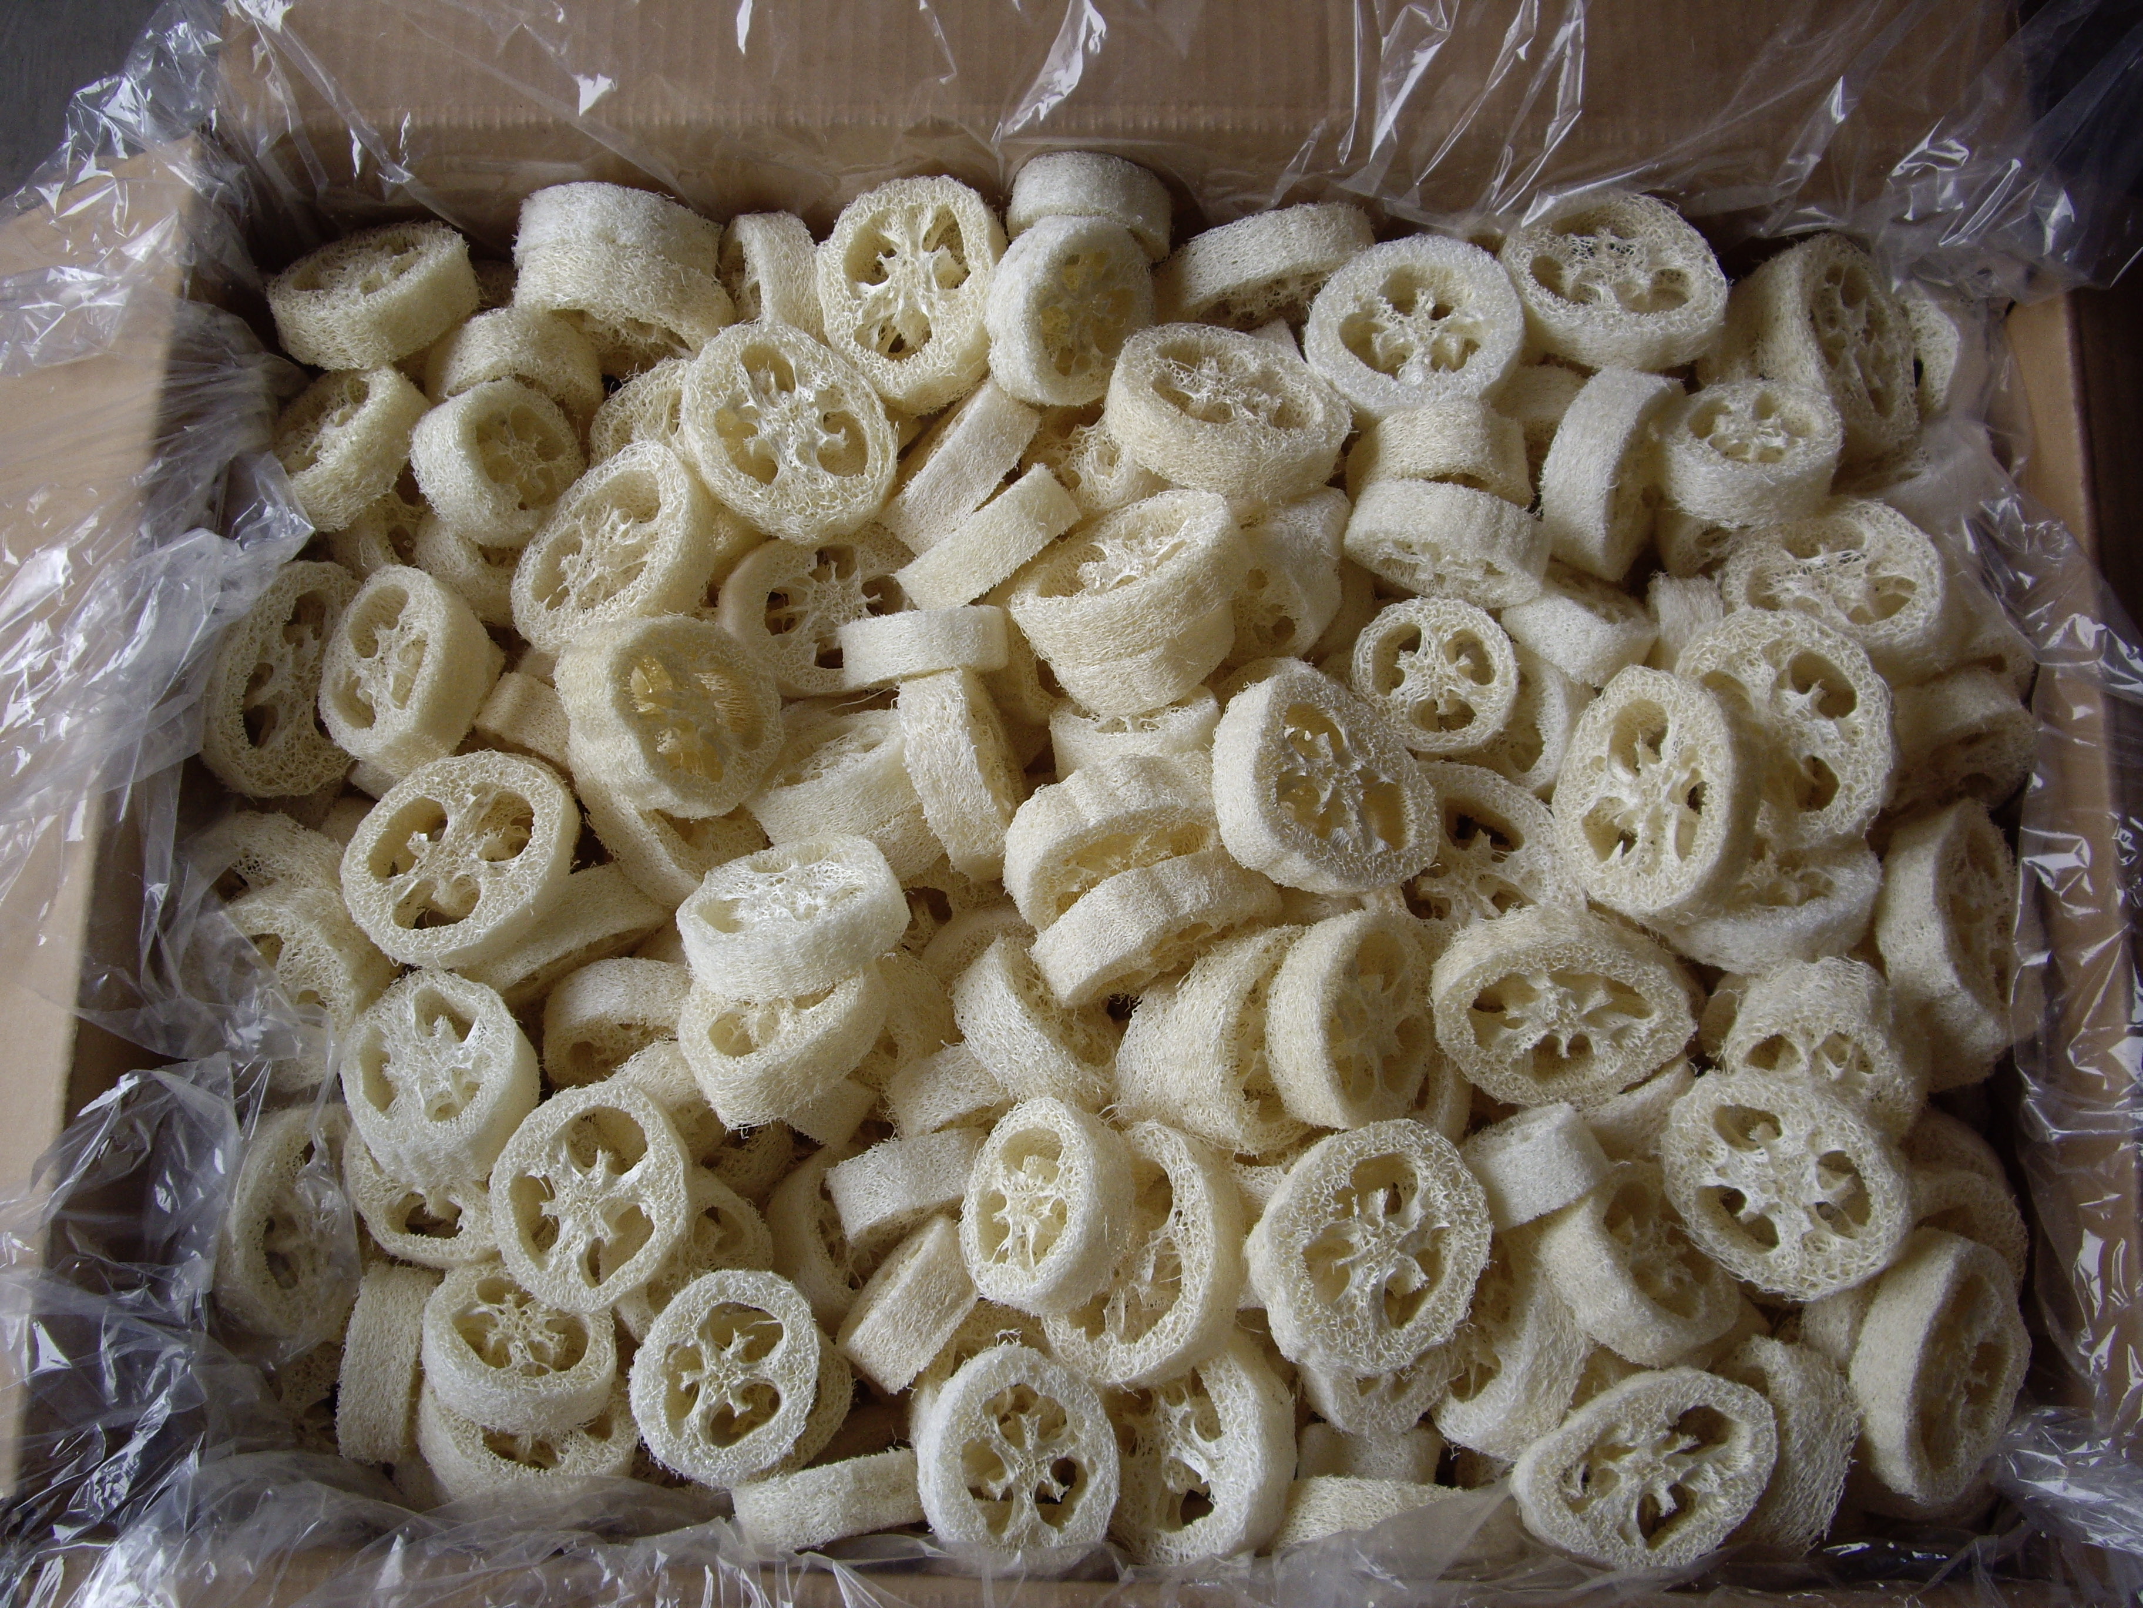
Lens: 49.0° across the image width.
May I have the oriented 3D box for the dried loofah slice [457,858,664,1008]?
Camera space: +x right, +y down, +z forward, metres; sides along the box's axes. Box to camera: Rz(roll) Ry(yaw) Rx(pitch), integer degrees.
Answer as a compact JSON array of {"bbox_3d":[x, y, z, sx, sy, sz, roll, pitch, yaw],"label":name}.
[{"bbox_3d":[-0.154,0.039,0.710,0.065,0.062,0.021,-23,82,-12],"label":"dried loofah slice"}]

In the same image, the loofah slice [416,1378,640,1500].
[{"bbox_3d":[-0.155,0.177,0.669,0.061,0.022,0.061,23,32,-6],"label":"loofah slice"}]

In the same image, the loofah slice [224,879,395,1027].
[{"bbox_3d":[-0.237,0.054,0.712,0.056,0.021,0.058,4,105,14],"label":"loofah slice"}]

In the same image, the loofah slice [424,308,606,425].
[{"bbox_3d":[-0.170,-0.127,0.720,0.053,0.051,0.021,3,65,-14],"label":"loofah slice"}]

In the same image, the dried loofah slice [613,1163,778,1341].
[{"bbox_3d":[-0.112,0.133,0.683,0.051,0.018,0.055,9,76,-38],"label":"dried loofah slice"}]

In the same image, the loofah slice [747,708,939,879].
[{"bbox_3d":[-0.068,-0.002,0.723,0.061,0.059,0.031,-23,109,-5],"label":"loofah slice"}]

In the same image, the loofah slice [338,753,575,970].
[{"bbox_3d":[-0.183,0.015,0.707,0.073,0.021,0.055,-40,85,-2],"label":"loofah slice"}]

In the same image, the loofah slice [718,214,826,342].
[{"bbox_3d":[-0.097,-0.158,0.752,0.020,0.059,0.061,-16,104,-24],"label":"loofah slice"}]

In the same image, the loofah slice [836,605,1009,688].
[{"bbox_3d":[-0.046,-0.050,0.740,0.051,0.051,0.019,-5,96,-3],"label":"loofah slice"}]

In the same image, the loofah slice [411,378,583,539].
[{"bbox_3d":[-0.181,-0.108,0.743,0.022,0.050,0.045,-6,74,36],"label":"loofah slice"}]

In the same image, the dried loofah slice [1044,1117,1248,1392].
[{"bbox_3d":[0.021,0.130,0.675,0.055,0.021,0.075,6,78,26],"label":"dried loofah slice"}]

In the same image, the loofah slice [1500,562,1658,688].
[{"bbox_3d":[0.161,-0.057,0.744,0.049,0.049,0.020,26,114,-3],"label":"loofah slice"}]

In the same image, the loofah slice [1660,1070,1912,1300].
[{"bbox_3d":[0.200,0.106,0.655,0.069,0.018,0.059,34,98,25],"label":"loofah slice"}]

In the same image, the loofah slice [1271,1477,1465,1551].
[{"bbox_3d":[0.089,0.211,0.695,0.060,0.060,0.021,3,73,1],"label":"loofah slice"}]

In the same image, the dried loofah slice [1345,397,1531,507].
[{"bbox_3d":[0.118,-0.107,0.749,0.057,0.057,0.023,4,80,8],"label":"dried loofah slice"}]

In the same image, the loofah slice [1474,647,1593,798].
[{"bbox_3d":[0.131,-0.026,0.705,0.018,0.048,0.049,6,95,-42],"label":"loofah slice"}]

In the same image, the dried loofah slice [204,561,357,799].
[{"bbox_3d":[-0.238,-0.036,0.714,0.048,0.022,0.073,20,83,-38],"label":"dried loofah slice"}]

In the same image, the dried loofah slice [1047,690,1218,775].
[{"bbox_3d":[0.019,-0.022,0.700,0.050,0.048,0.021,3,120,1],"label":"dried loofah slice"}]

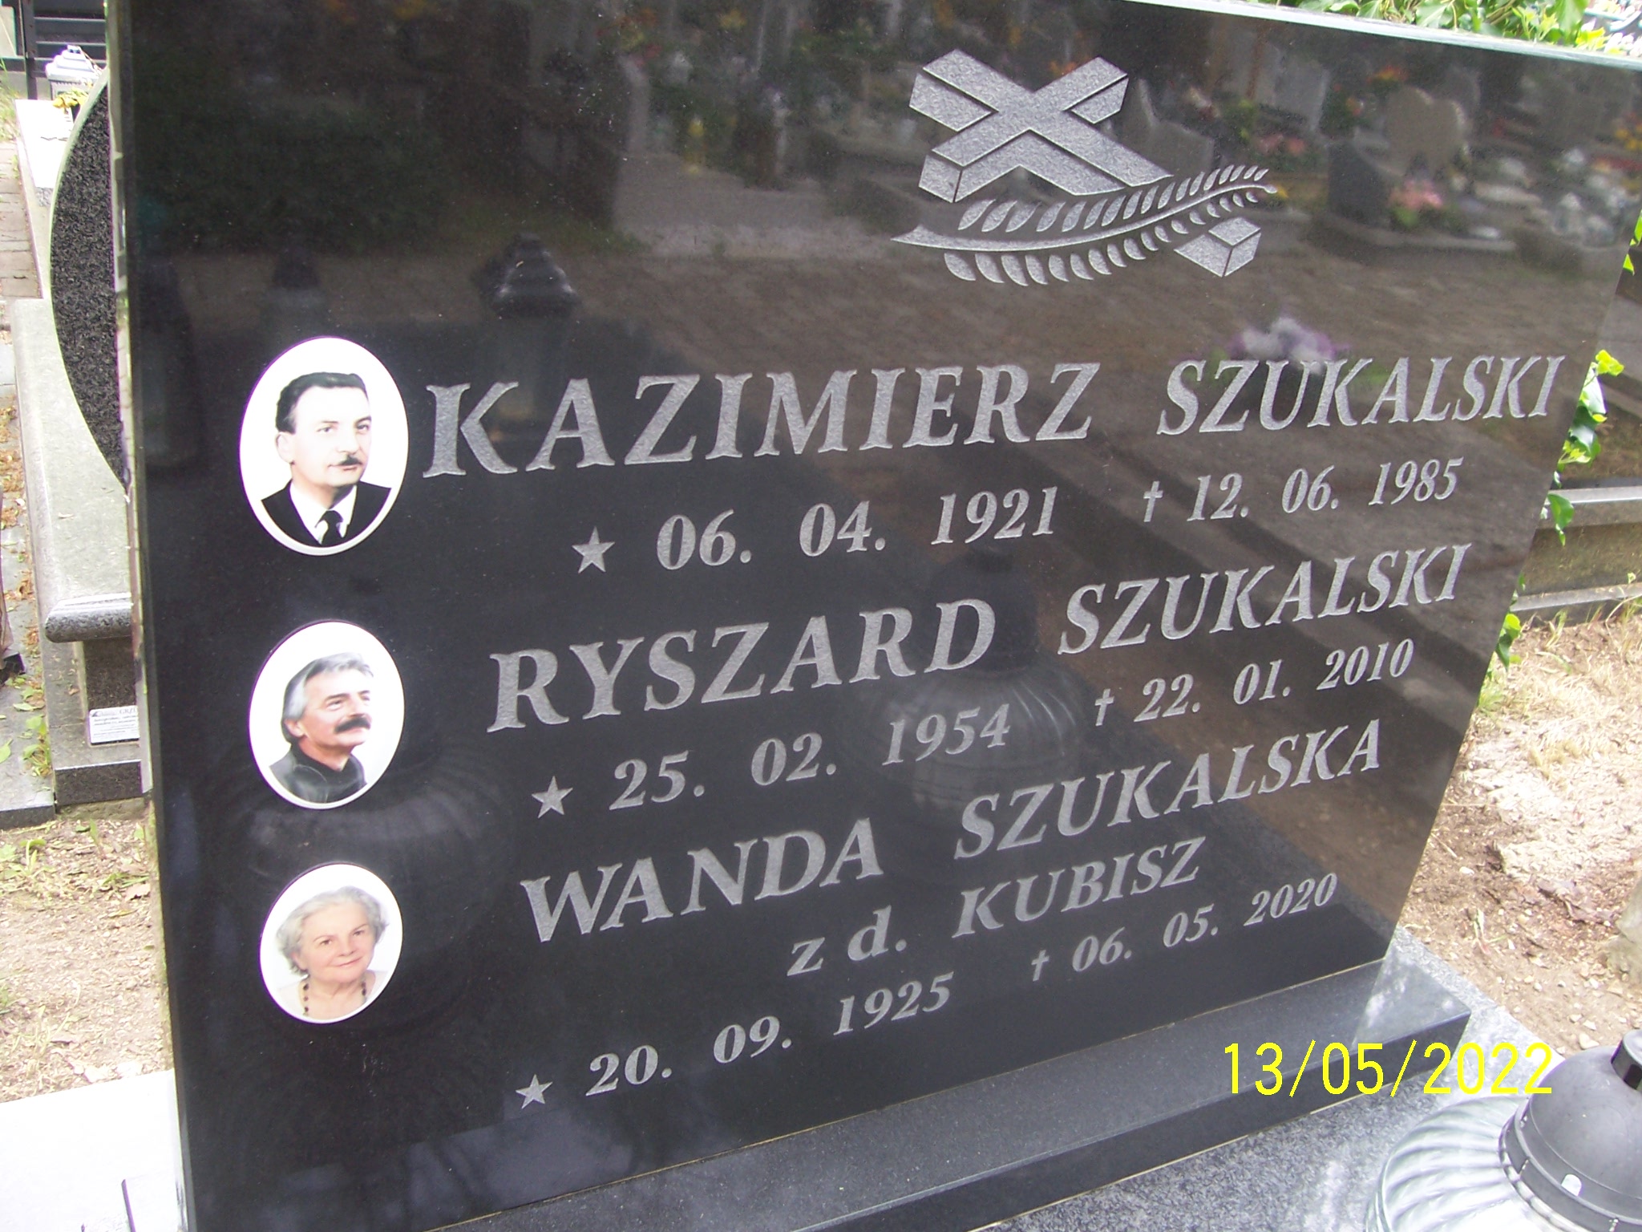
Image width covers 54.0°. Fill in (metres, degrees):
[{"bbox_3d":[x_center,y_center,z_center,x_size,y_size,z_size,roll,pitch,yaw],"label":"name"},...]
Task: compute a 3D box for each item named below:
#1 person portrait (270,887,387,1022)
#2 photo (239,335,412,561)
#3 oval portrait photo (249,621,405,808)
[{"bbox_3d":[-0.366,0.255,1.204,0.091,0.125,0.008,-6,29,-28],"label":"person portrait"},{"bbox_3d":[-0.315,-0.106,1.025,0.110,0.150,0.010,-6,29,-28],"label":"photo"},{"bbox_3d":[-0.340,0.070,1.112,0.110,0.150,0.010,-6,29,-28],"label":"oval portrait photo"}]

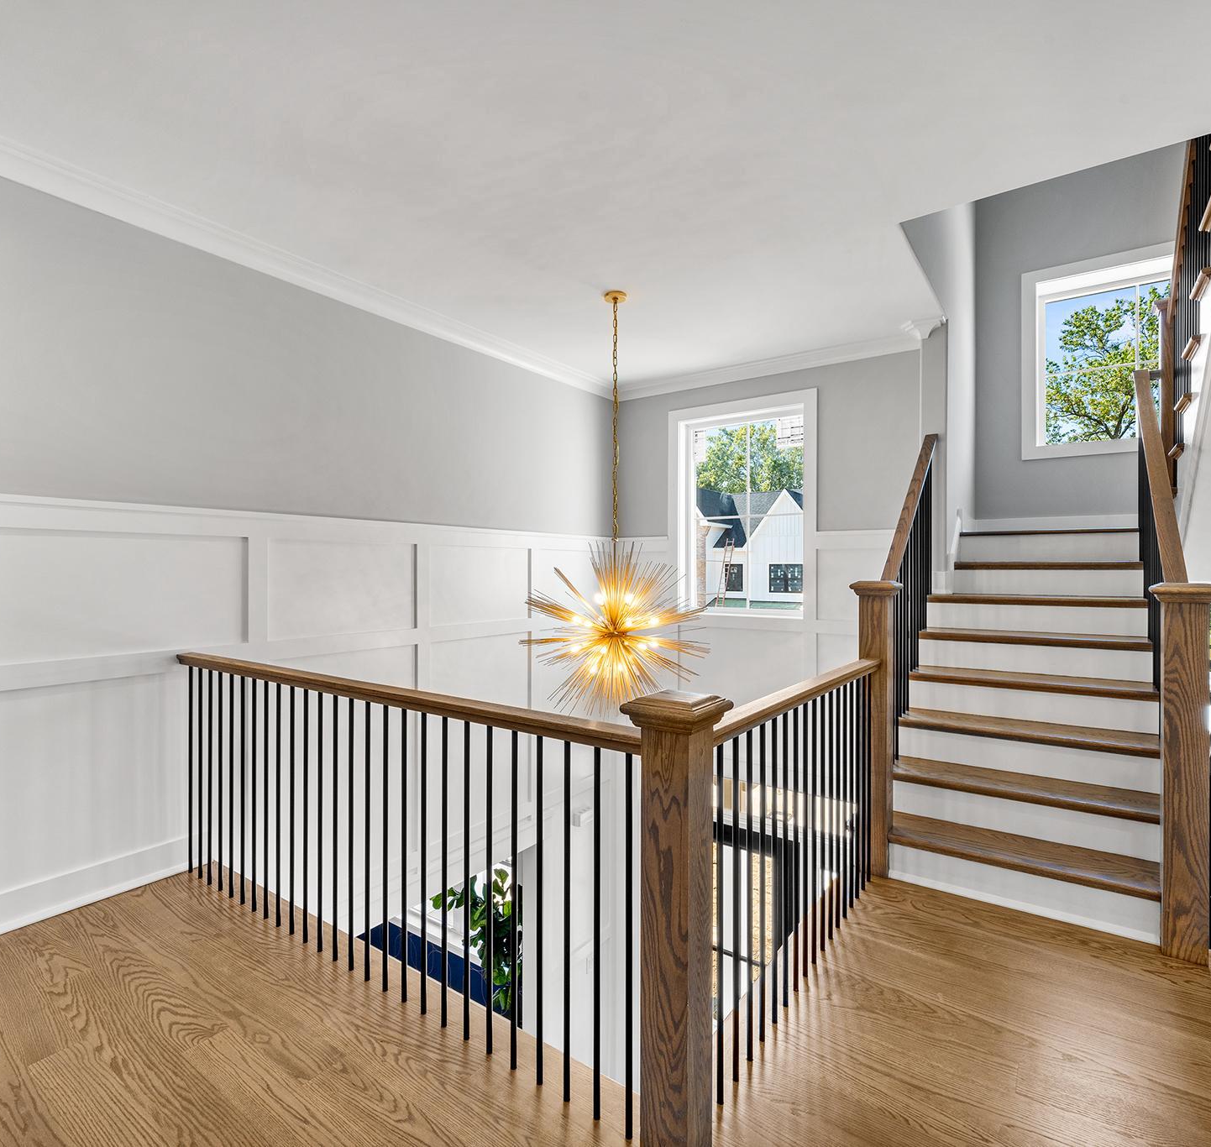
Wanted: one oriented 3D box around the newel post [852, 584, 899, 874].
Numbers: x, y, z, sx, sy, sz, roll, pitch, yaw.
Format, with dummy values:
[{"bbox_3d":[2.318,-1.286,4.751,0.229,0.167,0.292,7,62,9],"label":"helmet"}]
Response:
[{"bbox_3d":[1.136,0.643,2.603,0.172,1.230,0.172,0,0,34],"label":"newel post"}]

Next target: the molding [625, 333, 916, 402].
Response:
[{"bbox_3d":[1.004,-1.435,4.390,2.200,0.112,0.085,0,0,34],"label":"molding"}]

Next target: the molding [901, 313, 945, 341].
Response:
[{"bbox_3d":[1.879,-1.458,3.695,0.224,0.097,0.091,0,0,35],"label":"molding"}]

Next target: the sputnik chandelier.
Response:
[{"bbox_3d":[0.056,-0.398,3.424,1.006,2.313,1.006,0,0,0],"label":"sputnik chandelier"}]

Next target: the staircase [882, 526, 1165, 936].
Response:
[{"bbox_3d":[2.039,0.510,3.011,0.996,1.519,1.714,0,0,33],"label":"staircase"}]

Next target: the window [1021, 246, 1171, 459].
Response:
[{"bbox_3d":[3.546,-1.484,4.151,1.260,1.335,0.100,0,0,34],"label":"window"}]

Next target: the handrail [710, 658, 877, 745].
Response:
[{"bbox_3d":[0.645,0.369,1.989,0.066,0.063,1.540,0,0,37],"label":"handrail"}]

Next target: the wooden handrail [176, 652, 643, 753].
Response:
[{"bbox_3d":[-0.849,0.371,1.997,2.240,0.056,0.067,0,0,34],"label":"wooden handrail"}]

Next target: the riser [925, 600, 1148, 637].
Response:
[{"bbox_3d":[2.302,0.236,3.374,0.974,0.165,0.022,0,0,34],"label":"riser"}]

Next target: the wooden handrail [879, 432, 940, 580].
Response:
[{"bbox_3d":[1.579,-0.315,3.199,0.066,0.061,1.549,0,39,36],"label":"wooden handrail"}]

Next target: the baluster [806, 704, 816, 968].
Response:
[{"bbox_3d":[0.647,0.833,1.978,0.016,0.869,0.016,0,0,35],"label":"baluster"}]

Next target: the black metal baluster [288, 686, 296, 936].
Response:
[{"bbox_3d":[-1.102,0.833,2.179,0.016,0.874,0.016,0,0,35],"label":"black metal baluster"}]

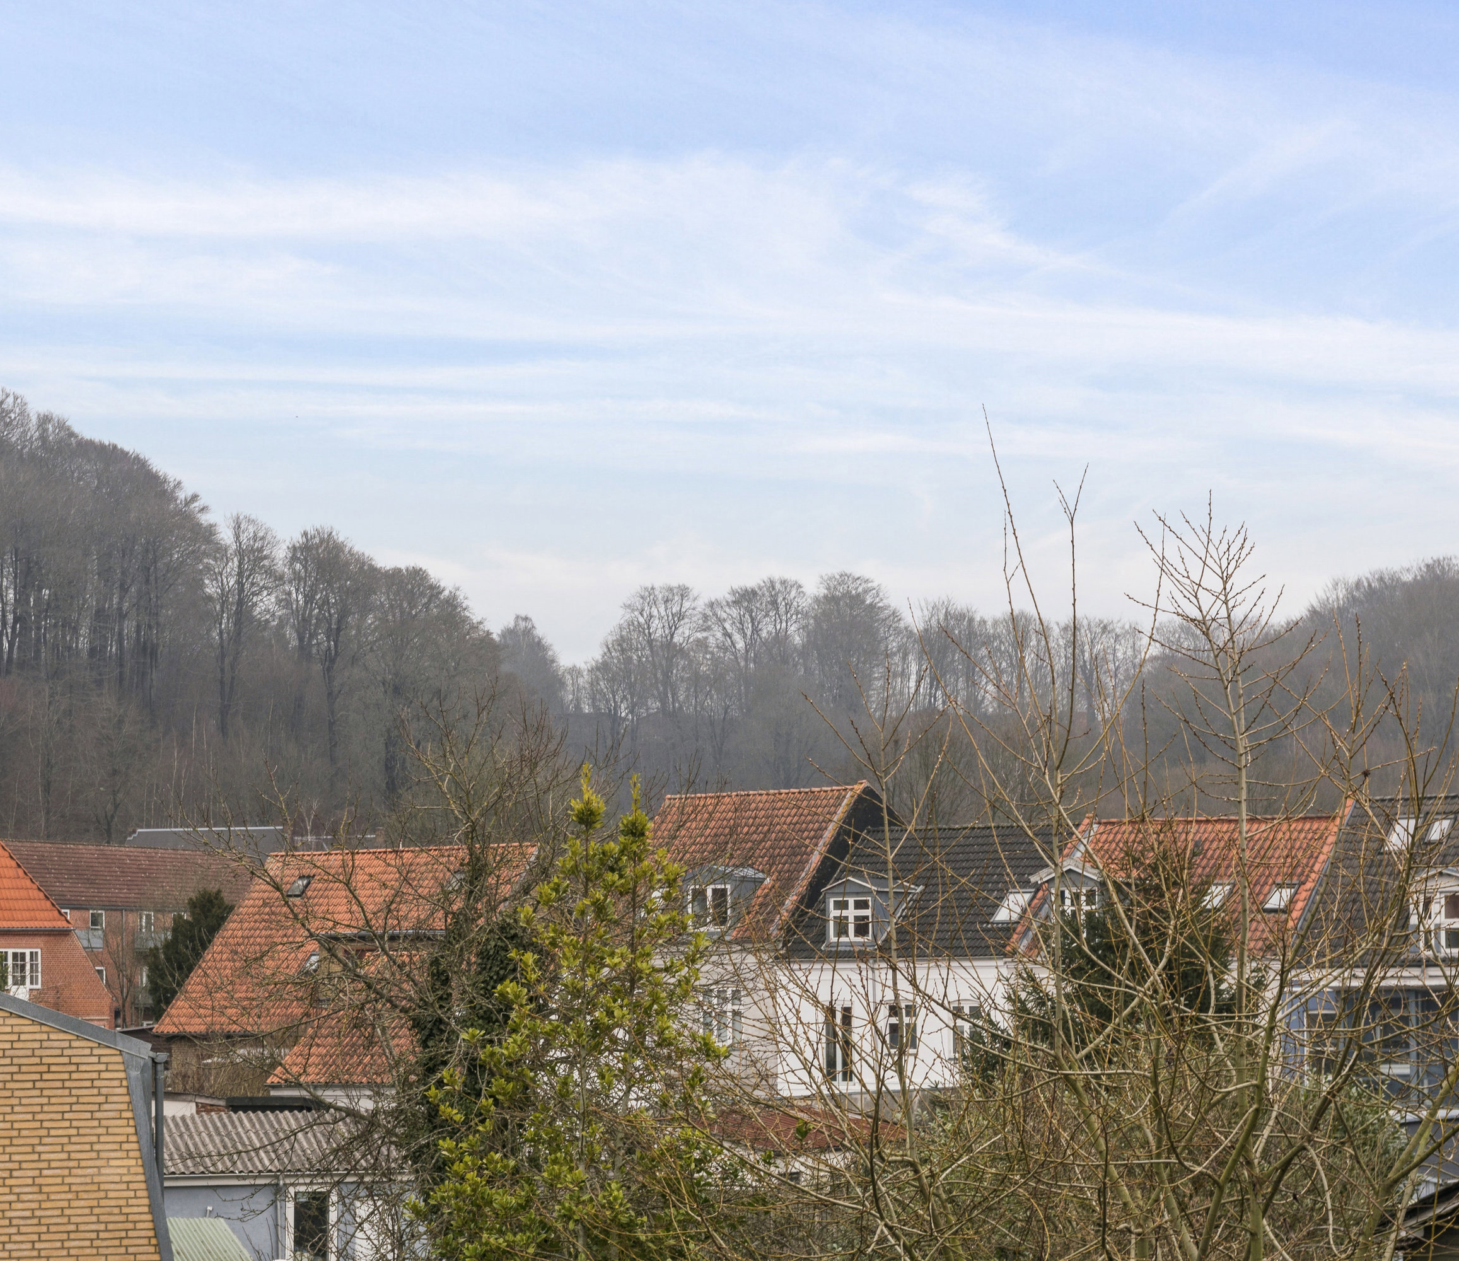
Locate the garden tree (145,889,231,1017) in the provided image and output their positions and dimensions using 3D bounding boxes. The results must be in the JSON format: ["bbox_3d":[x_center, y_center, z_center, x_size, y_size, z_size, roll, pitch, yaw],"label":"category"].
[{"bbox_3d":[-20.448,13.225,132.000,3.900,7.200,3.900,0,-3,0],"label":"garden tree"}]

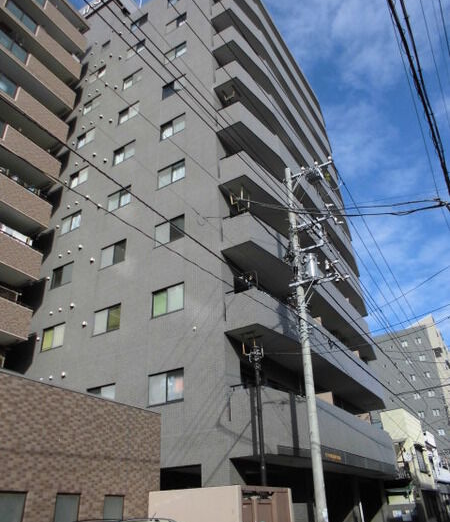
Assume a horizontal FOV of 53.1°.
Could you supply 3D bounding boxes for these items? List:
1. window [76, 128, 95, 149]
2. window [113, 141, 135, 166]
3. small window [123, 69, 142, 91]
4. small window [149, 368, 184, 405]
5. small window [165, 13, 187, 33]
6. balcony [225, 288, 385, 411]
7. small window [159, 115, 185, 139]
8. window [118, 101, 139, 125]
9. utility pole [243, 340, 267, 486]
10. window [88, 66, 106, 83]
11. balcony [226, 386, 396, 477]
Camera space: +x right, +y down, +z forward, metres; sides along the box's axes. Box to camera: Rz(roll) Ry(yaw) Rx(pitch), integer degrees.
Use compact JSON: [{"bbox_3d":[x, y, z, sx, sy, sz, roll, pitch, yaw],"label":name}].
[{"bbox_3d":[-7.675,-6.740,24.797,1.258,0.924,0.150,-19,-34,26],"label":"window"},{"bbox_3d":[-4.595,-4.920,20.529,1.320,0.970,0.150,-21,-37,26],"label":"window"},{"bbox_3d":[-4.847,-9.568,23.573,1.320,0.970,0.150,-21,-37,26],"label":"small window"},{"bbox_3d":[-1.898,4.072,14.625,1.404,0.974,0.150,-19,-34,26],"label":"small window"},{"bbox_3d":[-2.685,-13.150,24.955,1.333,0.924,0.150,-19,-34,26],"label":"small window"},{"bbox_3d":[4.800,4.774,20.074,1.700,1.220,15.700,-19,-34,26],"label":"balcony"},{"bbox_3d":[-2.236,-5.714,19.220,1.320,0.970,0.150,-21,-37,26],"label":"small window"},{"bbox_3d":[-4.726,-7.245,22.047,1.320,0.970,0.150,-21,-37,26],"label":"window"},{"bbox_3d":[0.975,4.883,11.348,0.400,5.969,0.450,-19,-34,26],"label":"utility pole"},{"bbox_3d":[-7.802,-11.412,27.578,1.245,0.914,0.150,-19,-34,26],"label":"window"},{"bbox_3d":[3.838,6.294,15.374,1.550,1.680,11.600,-21,-37,26],"label":"balcony"}]

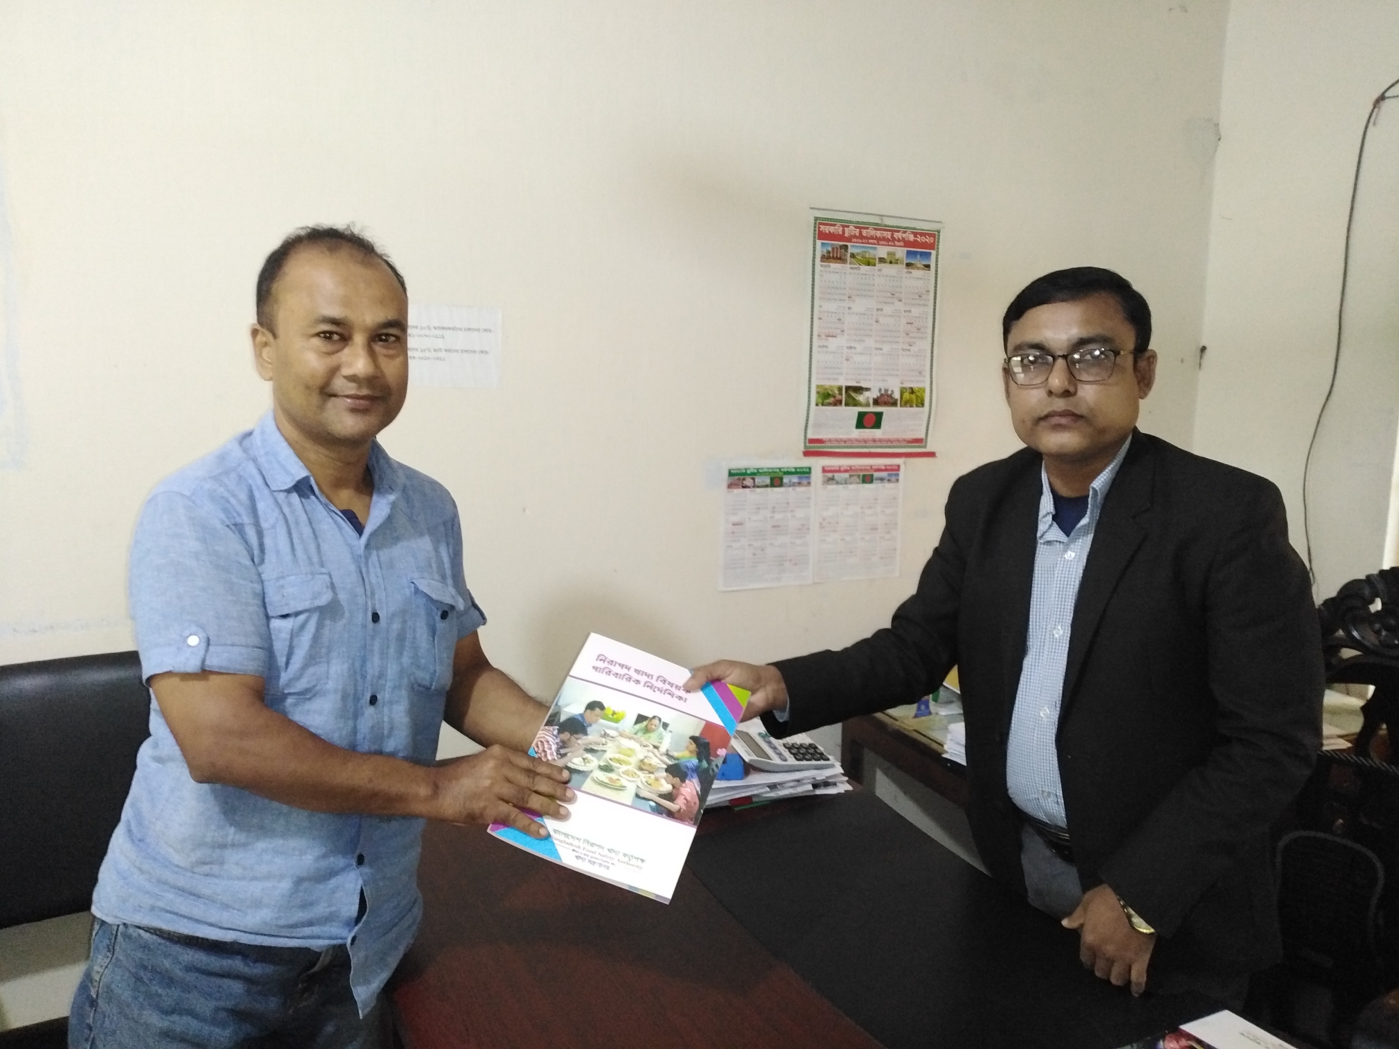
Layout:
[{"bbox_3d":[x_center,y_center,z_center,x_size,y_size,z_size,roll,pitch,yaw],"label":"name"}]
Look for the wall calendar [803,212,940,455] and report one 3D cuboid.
[{"bbox_3d":[0.404,-0.423,2.380,0.367,0.539,0.015,-2,8,-25],"label":"wall calendar"}]

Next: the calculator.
[{"bbox_3d":[0.147,0.422,1.967,0.170,0.027,0.133,5,12,-23],"label":"calculator"}]

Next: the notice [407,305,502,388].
[{"bbox_3d":[-0.479,-0.335,1.986,0.215,0.156,0.004,-2,8,-25],"label":"notice"}]

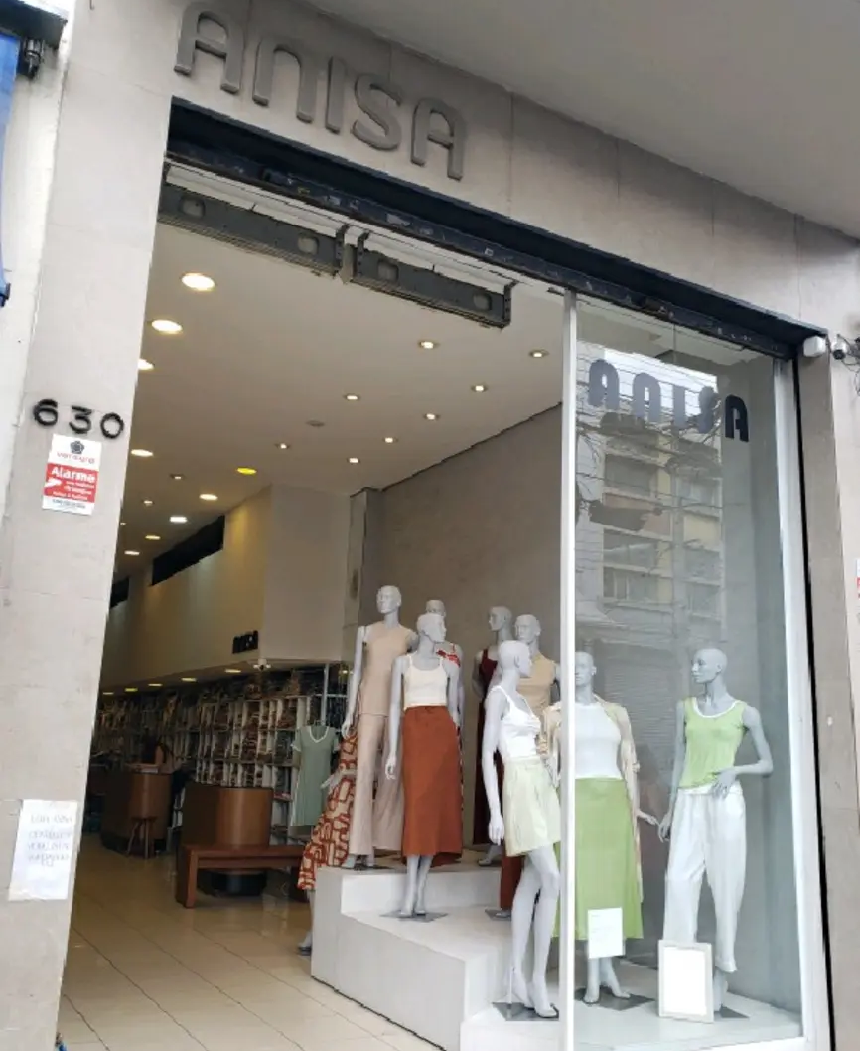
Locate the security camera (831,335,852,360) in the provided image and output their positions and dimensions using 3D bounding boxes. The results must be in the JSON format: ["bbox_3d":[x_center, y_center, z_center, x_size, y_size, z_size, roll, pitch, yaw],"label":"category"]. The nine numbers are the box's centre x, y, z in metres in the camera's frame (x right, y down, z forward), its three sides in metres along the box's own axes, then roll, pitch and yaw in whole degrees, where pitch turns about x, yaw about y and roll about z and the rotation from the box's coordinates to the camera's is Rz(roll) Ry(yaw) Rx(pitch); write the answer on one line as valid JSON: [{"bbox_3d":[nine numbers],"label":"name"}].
[{"bbox_3d":[2.173,-0.945,4.562,0.085,0.090,0.130,-2,27,18],"label":"security camera"}]

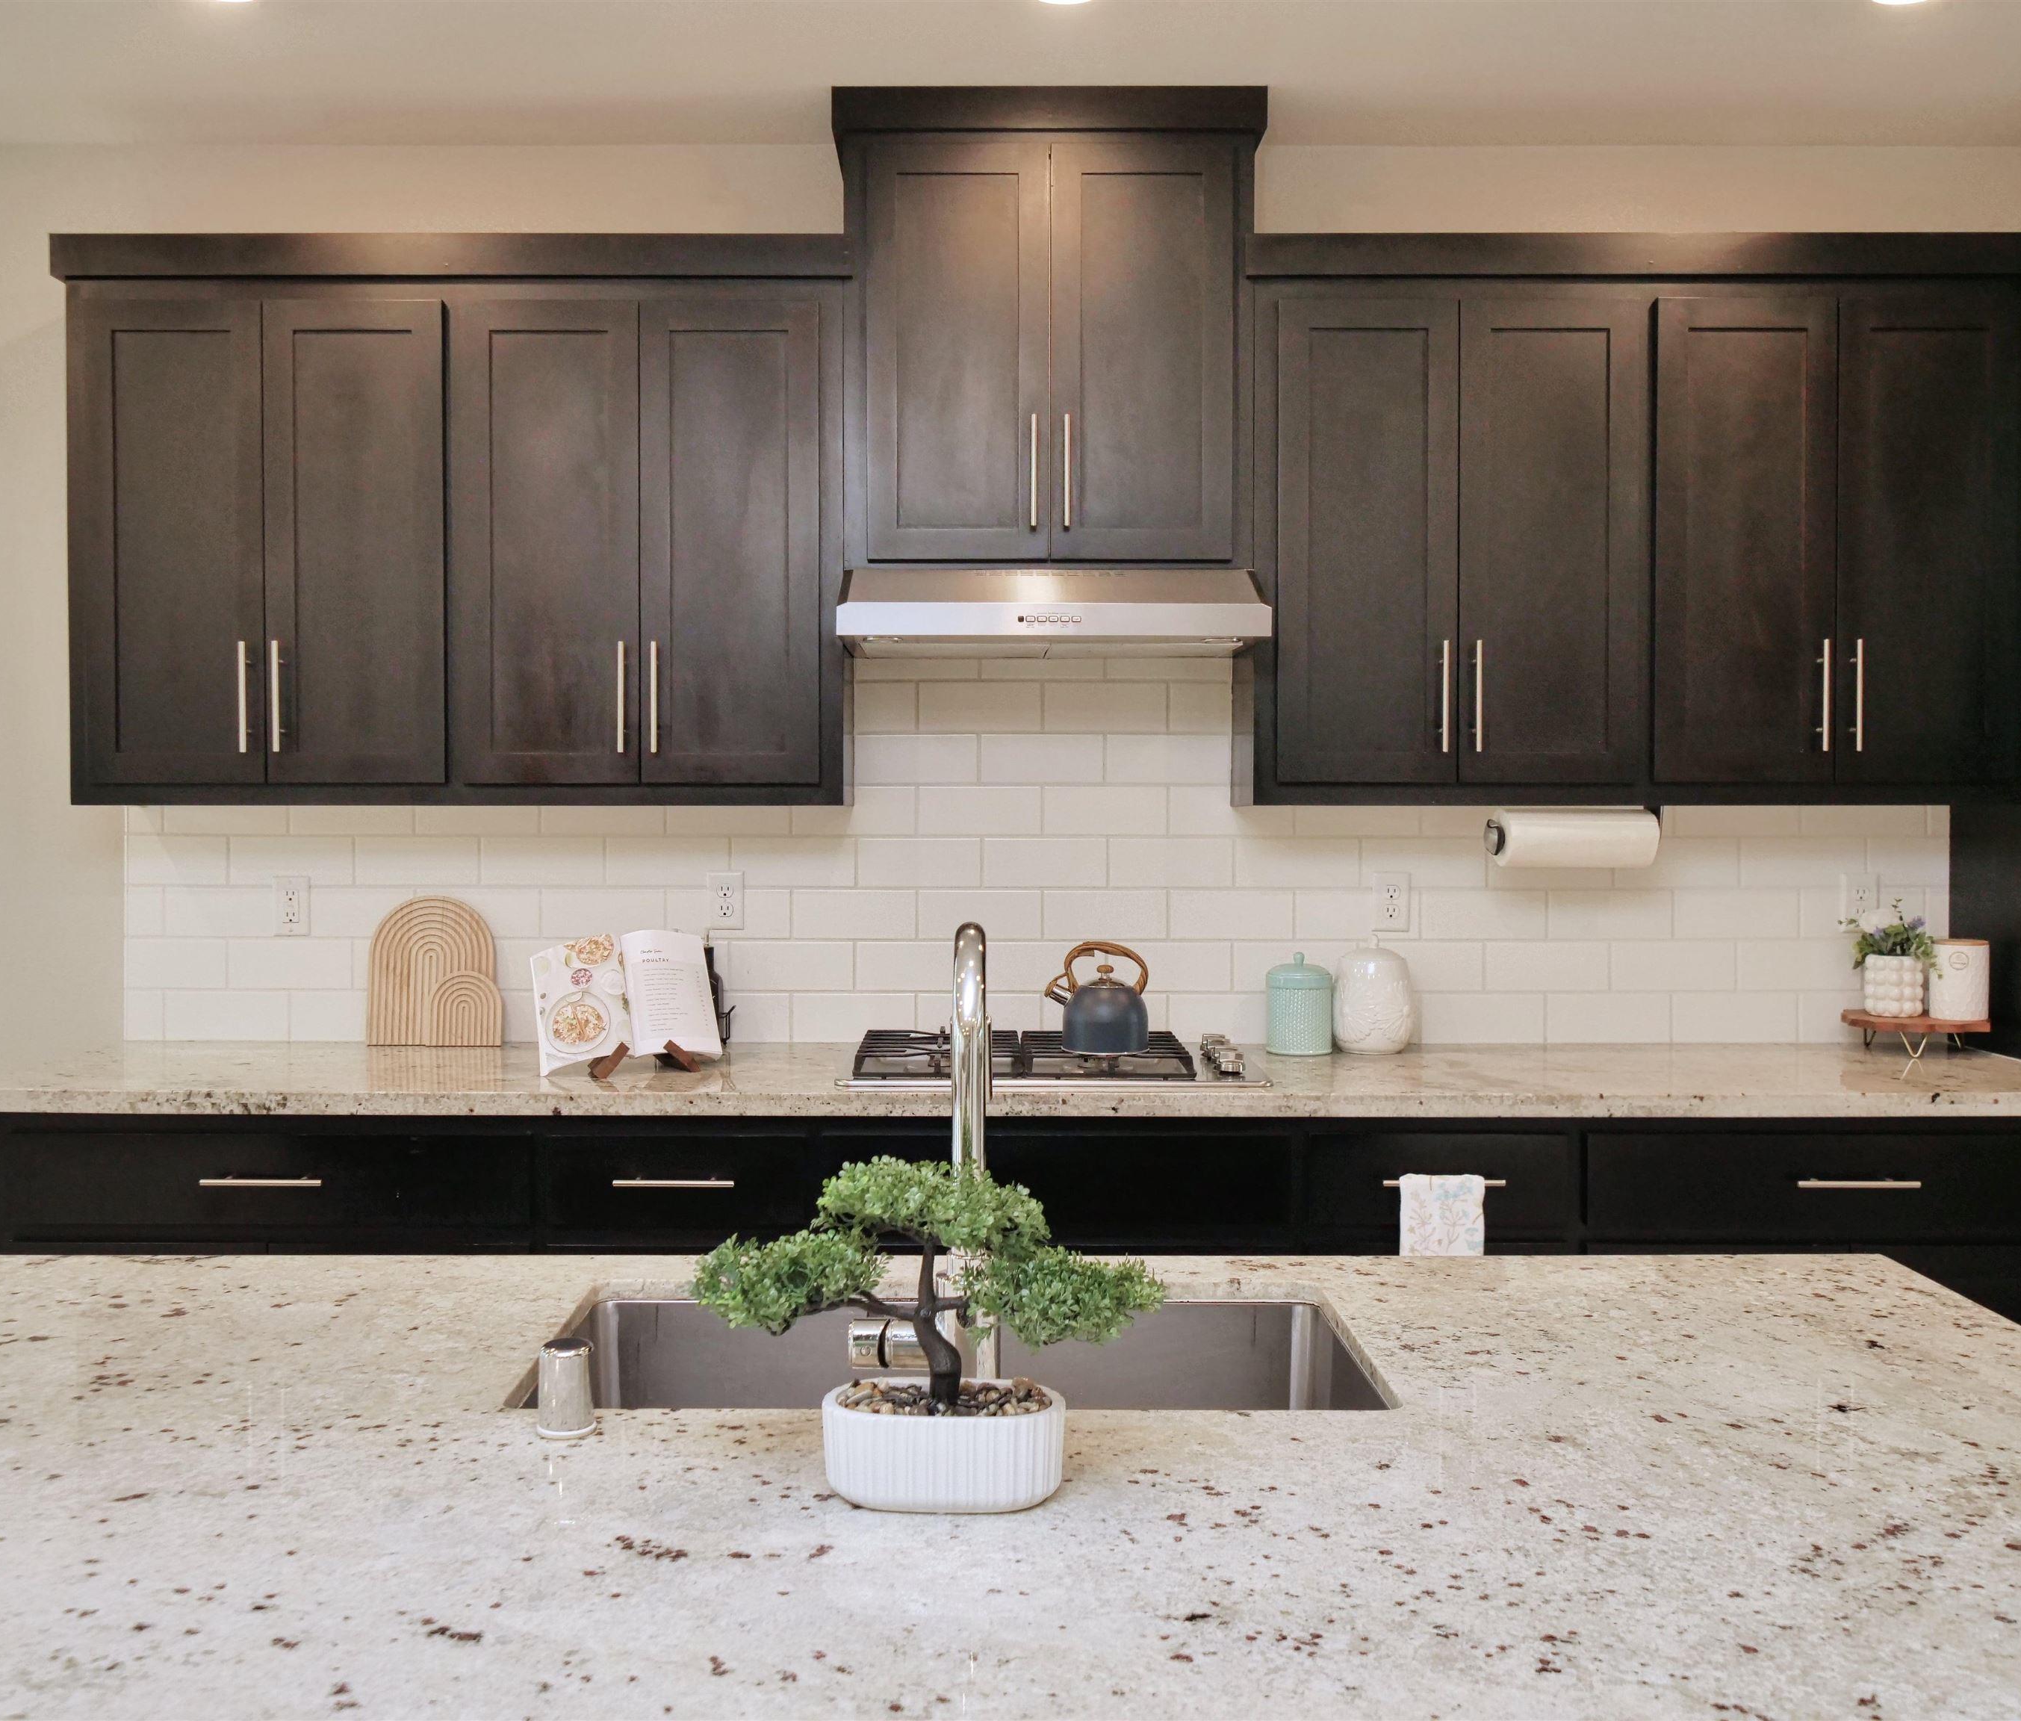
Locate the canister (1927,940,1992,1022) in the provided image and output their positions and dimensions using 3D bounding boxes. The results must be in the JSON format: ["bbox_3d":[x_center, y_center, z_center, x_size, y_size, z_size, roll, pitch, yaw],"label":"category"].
[{"bbox_3d":[1.833,0.230,3.585,0.107,0.145,0.107,1,2,27],"label":"canister"}]

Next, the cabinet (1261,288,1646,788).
[{"bbox_3d":[0.812,-0.586,3.558,0.715,0.937,0.325,0,2,0],"label":"cabinet"}]

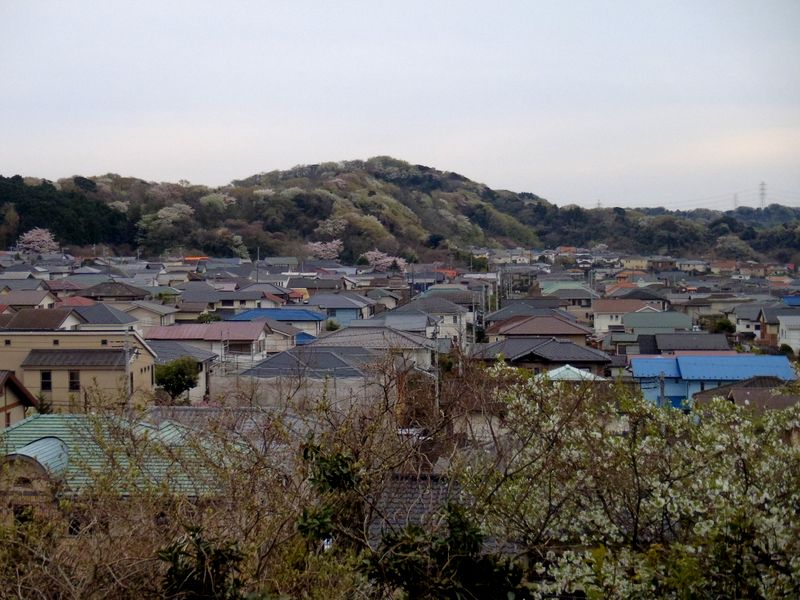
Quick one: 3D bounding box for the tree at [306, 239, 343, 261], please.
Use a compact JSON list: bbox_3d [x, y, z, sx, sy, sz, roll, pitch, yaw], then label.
[{"bbox_3d":[-23.053,-14.163,390.000,11.400,9.000,10.300,0,2,0],"label":"tree"}]

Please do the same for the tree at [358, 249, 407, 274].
[{"bbox_3d":[-4.868,-10.014,360.000,13.200,8.800,11.000,0,2,0],"label":"tree"}]

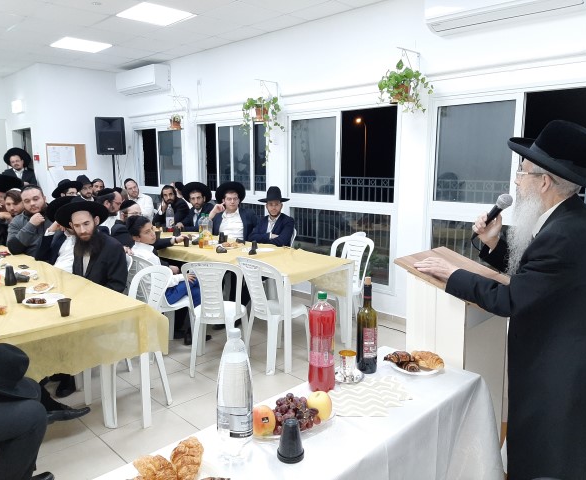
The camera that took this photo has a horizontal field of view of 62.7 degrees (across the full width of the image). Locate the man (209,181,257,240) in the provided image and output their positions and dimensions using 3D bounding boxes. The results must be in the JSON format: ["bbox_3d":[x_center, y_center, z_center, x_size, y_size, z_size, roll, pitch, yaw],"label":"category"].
[{"bbox_3d":[-0.626,0.038,5.288,0.550,1.330,0.680,-1,9,-2],"label":"man"}]

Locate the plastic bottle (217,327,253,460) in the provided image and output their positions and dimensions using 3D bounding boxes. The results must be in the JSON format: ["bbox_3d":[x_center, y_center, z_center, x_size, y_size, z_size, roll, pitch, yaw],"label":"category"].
[{"bbox_3d":[-0.149,0.389,1.216,0.092,0.334,0.092,-1,9,-7],"label":"plastic bottle"}]

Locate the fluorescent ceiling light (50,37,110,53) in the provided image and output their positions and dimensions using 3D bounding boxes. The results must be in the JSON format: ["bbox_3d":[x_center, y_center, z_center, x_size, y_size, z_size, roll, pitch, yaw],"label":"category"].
[{"bbox_3d":[-2.705,-2.543,6.227,0.600,0.060,0.600,8,13,43],"label":"fluorescent ceiling light"}]

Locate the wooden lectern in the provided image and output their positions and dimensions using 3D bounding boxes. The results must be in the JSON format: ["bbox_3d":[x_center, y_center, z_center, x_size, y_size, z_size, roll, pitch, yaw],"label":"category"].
[{"bbox_3d":[0.764,0.641,2.142,0.460,1.120,0.470,8,13,43],"label":"wooden lectern"}]

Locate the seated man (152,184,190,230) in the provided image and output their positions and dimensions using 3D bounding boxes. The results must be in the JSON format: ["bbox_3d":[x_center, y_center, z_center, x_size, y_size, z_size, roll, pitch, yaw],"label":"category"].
[{"bbox_3d":[-1.591,-0.027,6.018,0.520,1.280,0.740,6,11,35],"label":"seated man"}]

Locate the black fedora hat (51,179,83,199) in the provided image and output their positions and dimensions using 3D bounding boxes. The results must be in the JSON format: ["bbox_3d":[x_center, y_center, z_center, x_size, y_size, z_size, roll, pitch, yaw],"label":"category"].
[{"bbox_3d":[-2.627,-0.600,5.600,0.360,0.150,0.330,-16,-3,39],"label":"black fedora hat"}]

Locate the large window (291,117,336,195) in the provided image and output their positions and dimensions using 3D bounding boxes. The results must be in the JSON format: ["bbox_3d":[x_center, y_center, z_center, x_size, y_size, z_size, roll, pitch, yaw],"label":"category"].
[{"bbox_3d":[0.225,-0.919,5.283,0.640,0.820,0.060,9,12,43],"label":"large window"}]

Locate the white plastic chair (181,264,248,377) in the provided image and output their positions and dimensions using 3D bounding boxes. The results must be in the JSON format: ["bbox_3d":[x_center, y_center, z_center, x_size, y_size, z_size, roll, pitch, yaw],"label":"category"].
[{"bbox_3d":[-0.584,0.554,3.698,0.460,0.850,0.520,0,9,0],"label":"white plastic chair"}]

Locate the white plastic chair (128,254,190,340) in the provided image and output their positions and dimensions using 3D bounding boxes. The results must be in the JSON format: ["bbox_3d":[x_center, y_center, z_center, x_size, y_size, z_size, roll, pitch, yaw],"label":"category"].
[{"bbox_3d":[-1.095,0.520,3.914,0.470,0.850,0.520,8,12,41],"label":"white plastic chair"}]

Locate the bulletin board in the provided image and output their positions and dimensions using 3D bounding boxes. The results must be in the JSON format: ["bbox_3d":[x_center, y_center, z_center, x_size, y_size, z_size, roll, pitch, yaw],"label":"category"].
[{"bbox_3d":[-3.599,-1.325,7.688,0.025,0.410,0.610,8,13,43],"label":"bulletin board"}]

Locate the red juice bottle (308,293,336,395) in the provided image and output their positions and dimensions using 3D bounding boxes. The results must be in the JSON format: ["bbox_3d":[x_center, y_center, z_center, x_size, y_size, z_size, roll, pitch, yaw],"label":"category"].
[{"bbox_3d":[0.096,0.331,1.590,0.090,0.333,0.090,1,9,3],"label":"red juice bottle"}]

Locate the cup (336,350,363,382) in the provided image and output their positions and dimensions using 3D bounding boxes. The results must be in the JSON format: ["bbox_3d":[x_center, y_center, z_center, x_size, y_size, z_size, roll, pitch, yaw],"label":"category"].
[{"bbox_3d":[0.201,0.449,1.738,0.114,0.088,0.114,0,9,0],"label":"cup"}]

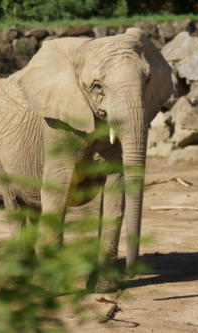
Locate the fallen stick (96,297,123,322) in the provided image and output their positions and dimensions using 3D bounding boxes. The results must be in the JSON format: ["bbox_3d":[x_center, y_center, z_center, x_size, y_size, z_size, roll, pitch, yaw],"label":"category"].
[{"bbox_3d":[0.087,1.312,20.000,0.240,0.220,0.200,0,4,0],"label":"fallen stick"}]

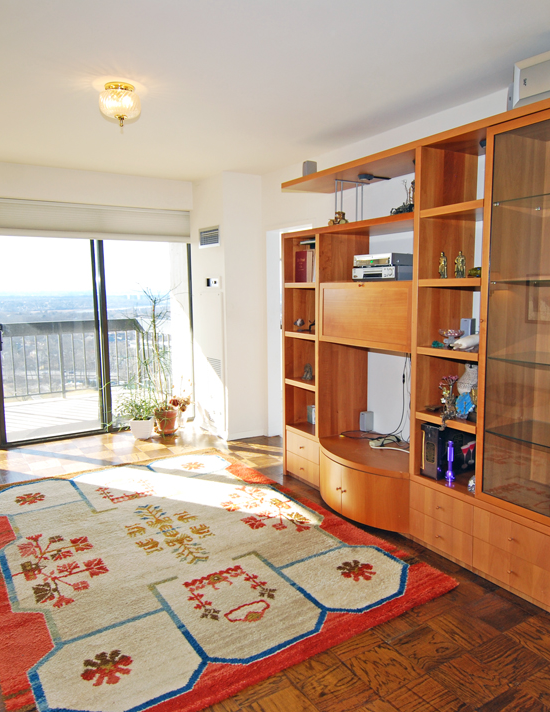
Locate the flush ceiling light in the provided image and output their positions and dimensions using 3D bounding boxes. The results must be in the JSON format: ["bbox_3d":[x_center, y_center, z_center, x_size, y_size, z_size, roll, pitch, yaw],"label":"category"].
[{"bbox_3d":[-0.798,-1.291,2.750,0.212,0.205,0.212,-5,8,-32],"label":"flush ceiling light"}]

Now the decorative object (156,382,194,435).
[{"bbox_3d":[-1.042,0.517,5.423,0.360,0.477,0.330,-5,8,-32],"label":"decorative object"}]

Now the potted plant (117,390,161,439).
[{"bbox_3d":[-1.335,0.557,5.175,0.420,0.467,0.400,-5,8,-32],"label":"potted plant"}]

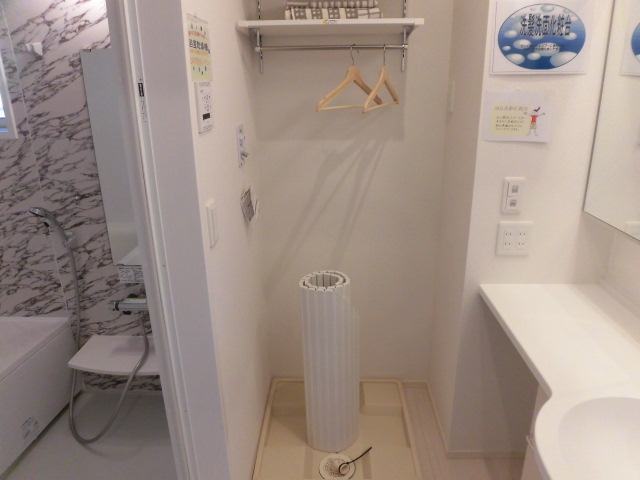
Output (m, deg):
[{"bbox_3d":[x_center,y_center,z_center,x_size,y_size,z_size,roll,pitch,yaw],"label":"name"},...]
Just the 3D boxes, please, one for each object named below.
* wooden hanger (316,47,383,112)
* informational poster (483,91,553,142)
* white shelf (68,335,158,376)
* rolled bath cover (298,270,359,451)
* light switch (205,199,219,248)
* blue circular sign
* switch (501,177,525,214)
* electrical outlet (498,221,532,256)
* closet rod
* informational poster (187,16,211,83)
[{"bbox_3d":[0.117,-0.575,1.575,0.030,0.218,0.420,12,23,33],"label":"wooden hanger"},{"bbox_3d":[0.624,-0.384,1.389,0.212,0.151,0.006,0,19,2],"label":"informational poster"},{"bbox_3d":[-0.833,0.532,2.052,0.590,0.025,0.300,0,19,2],"label":"white shelf"},{"bbox_3d":[0.045,0.508,1.803,0.212,0.730,0.190,0,19,2],"label":"rolled bath cover"},{"bbox_3d":[-0.281,-0.041,1.184,0.013,0.121,0.072,0,19,2],"label":"light switch"},{"bbox_3d":[0.661,-0.601,1.315,0.255,0.184,0.008,0,19,2],"label":"blue circular sign"},{"bbox_3d":[0.640,-0.143,1.468,0.070,0.122,0.012,0,19,2],"label":"switch"},{"bbox_3d":[0.666,0.000,1.514,0.116,0.122,0.012,0,19,2],"label":"electrical outlet"},{"bbox_3d":[0.036,-0.669,1.545,0.522,0.022,0.022,0,19,2],"label":"closet rod"},{"bbox_3d":[-0.287,-0.461,1.078,0.006,0.148,0.172,0,19,2],"label":"informational poster"}]

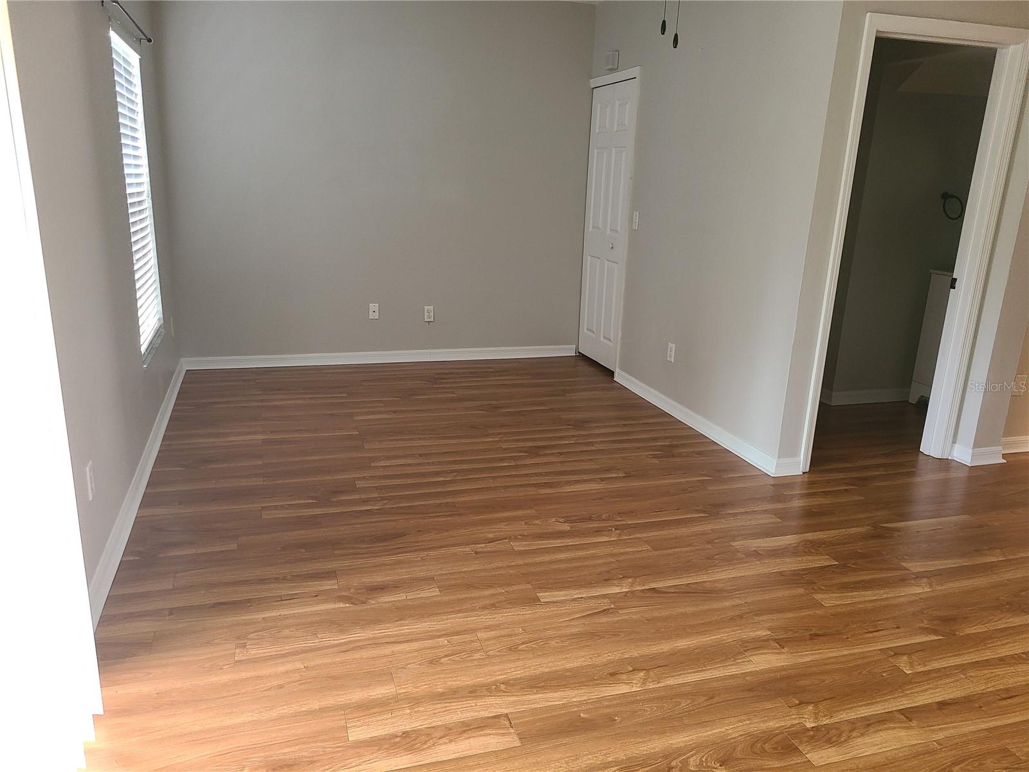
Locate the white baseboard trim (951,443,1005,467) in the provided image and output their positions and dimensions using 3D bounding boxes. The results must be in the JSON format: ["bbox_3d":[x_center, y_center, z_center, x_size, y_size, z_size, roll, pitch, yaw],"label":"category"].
[{"bbox_3d":[2.539,0.366,4.196,0.270,0.087,0.102,-3,17,-17],"label":"white baseboard trim"}]

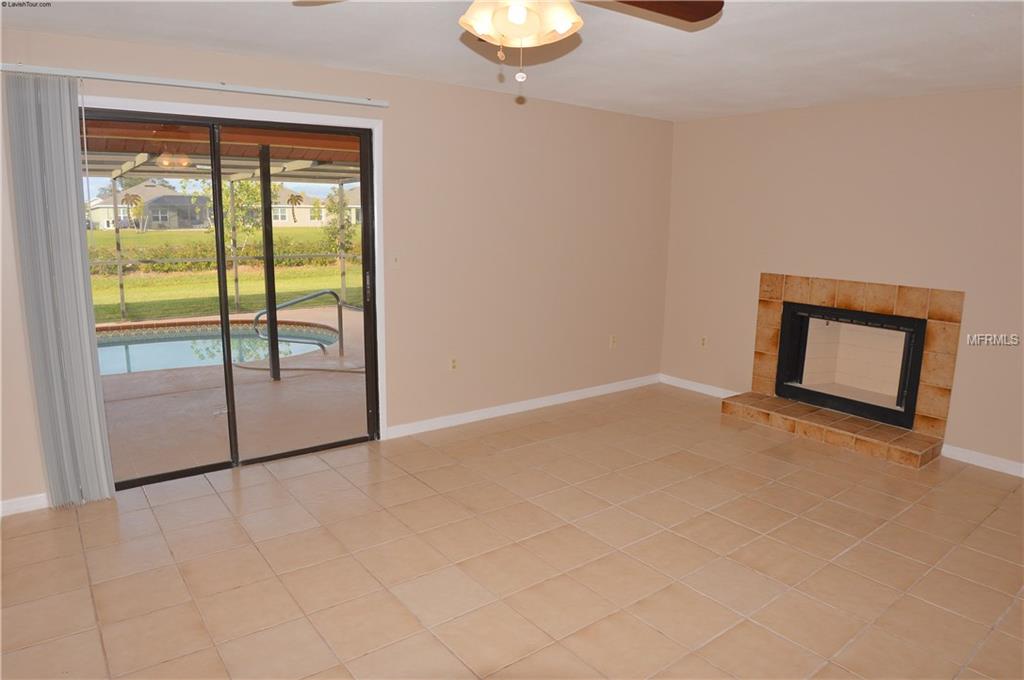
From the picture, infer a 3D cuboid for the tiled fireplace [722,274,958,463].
[{"bbox_3d":[2.319,0.144,4.563,0.396,1.116,1.444,-7,13,-37],"label":"tiled fireplace"}]

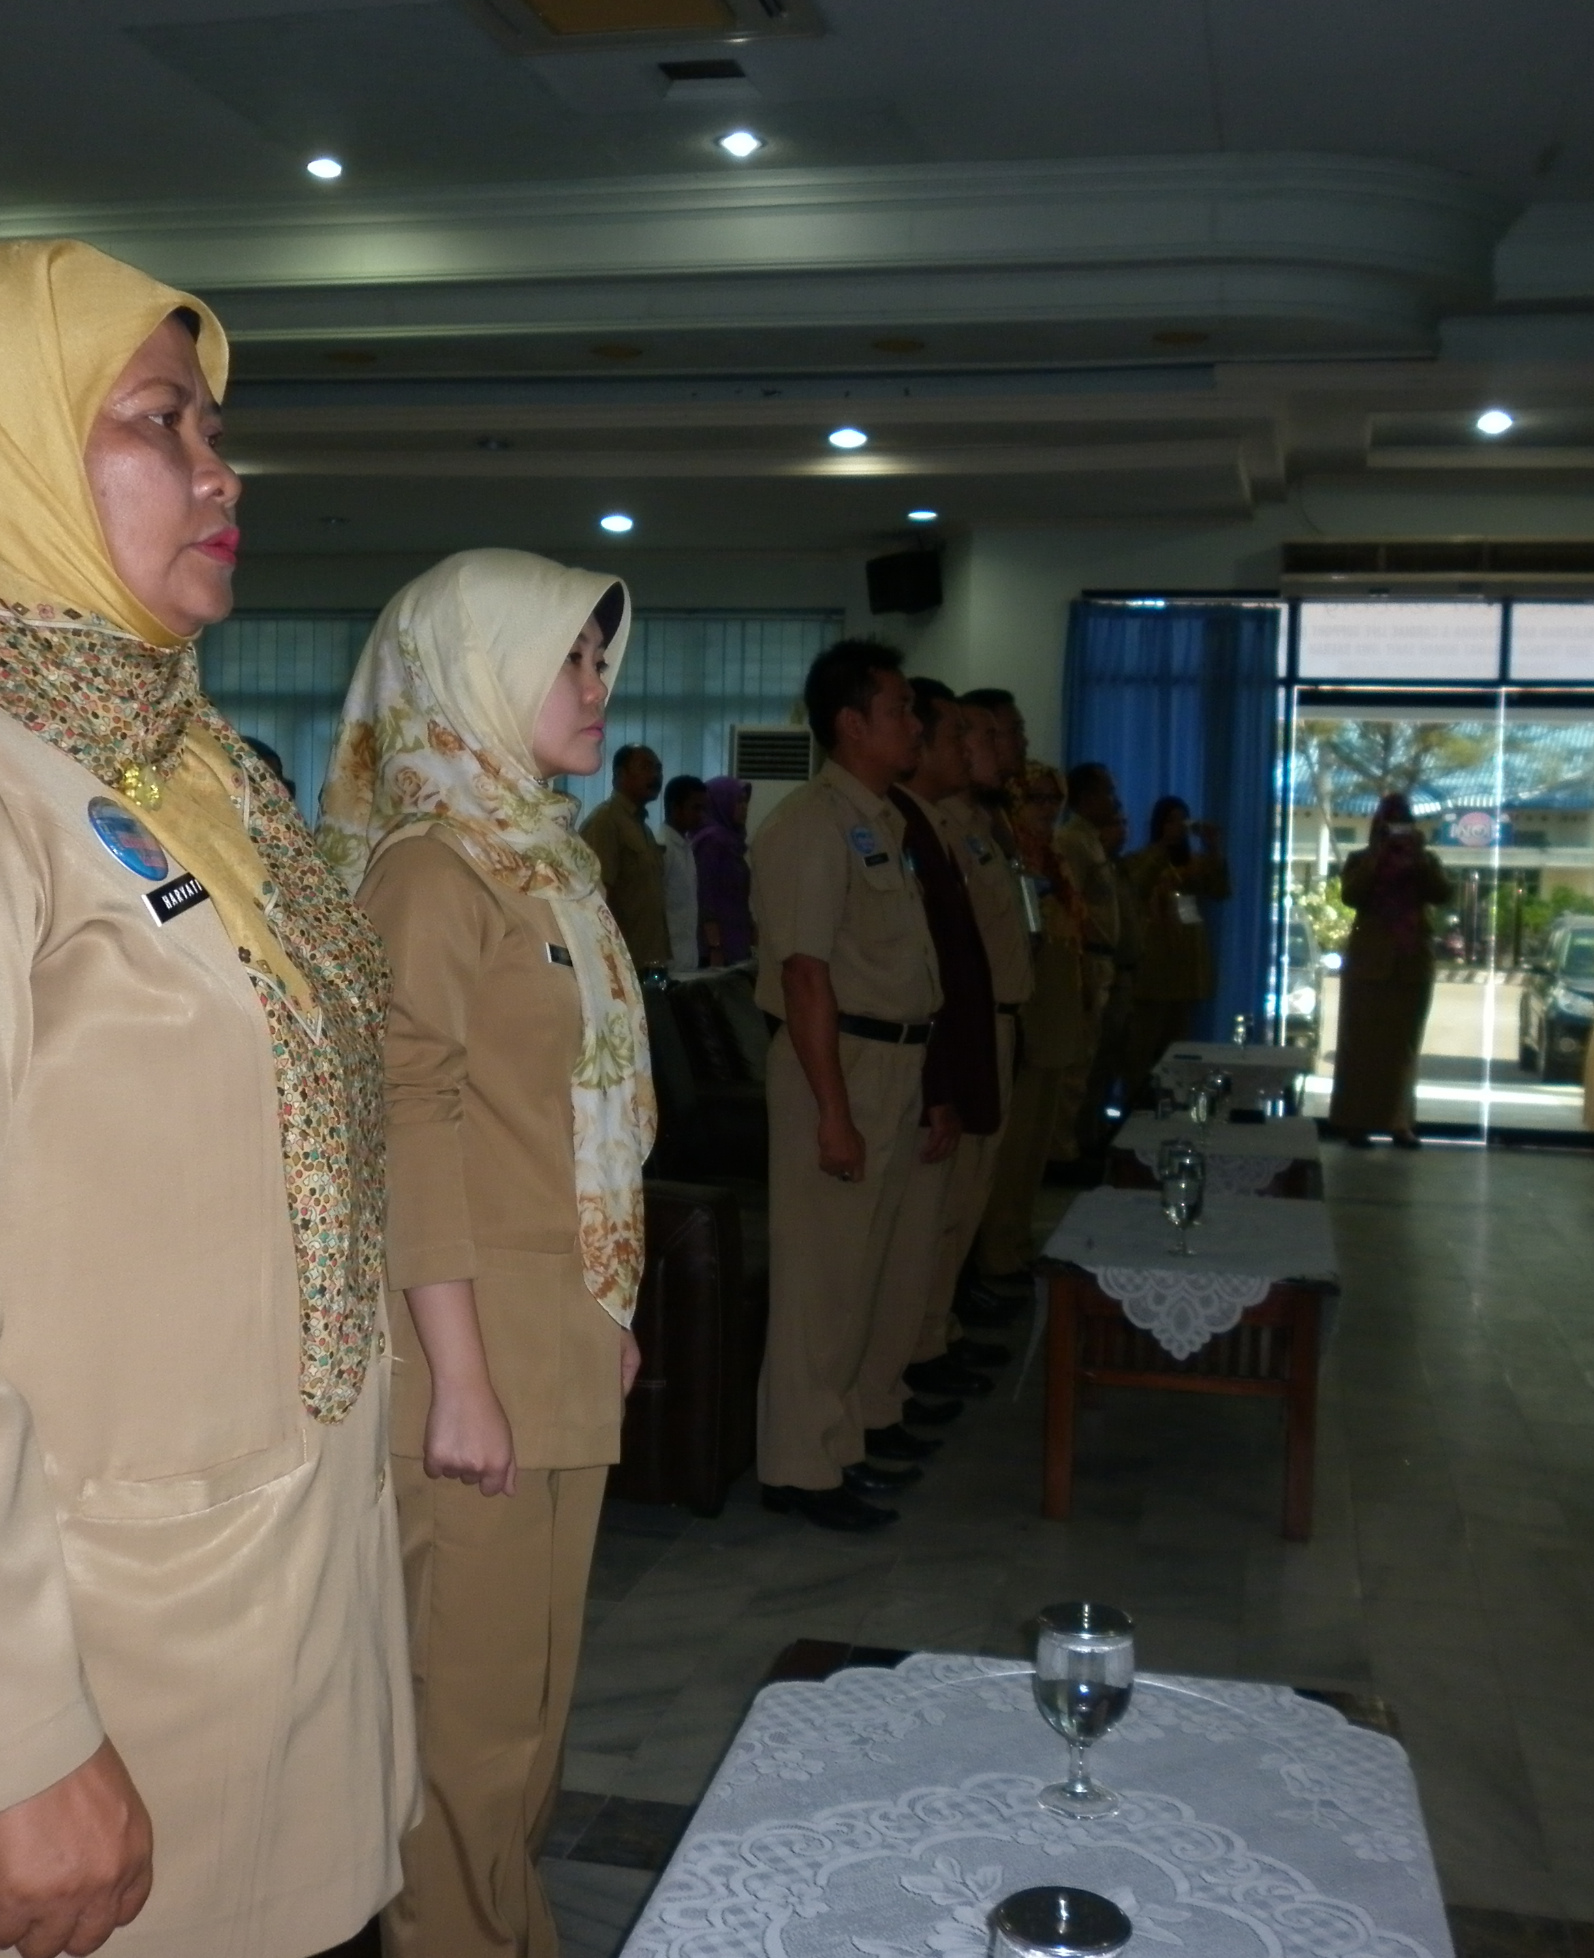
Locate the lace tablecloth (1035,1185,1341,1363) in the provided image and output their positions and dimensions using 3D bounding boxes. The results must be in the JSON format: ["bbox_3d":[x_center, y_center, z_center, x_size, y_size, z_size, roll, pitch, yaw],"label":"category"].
[{"bbox_3d":[0.863,0.626,4.576,0.610,0.190,1.120,2,3,13],"label":"lace tablecloth"}]

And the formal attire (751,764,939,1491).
[{"bbox_3d":[0.094,0.276,4.146,0.350,1.410,0.520,3,4,20],"label":"formal attire"}]

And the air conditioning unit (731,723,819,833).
[{"bbox_3d":[-0.103,-0.294,10.200,0.460,1.890,0.330,2,3,4],"label":"air conditioning unit"}]

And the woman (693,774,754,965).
[{"bbox_3d":[-0.305,-0.058,8.900,0.320,1.580,0.460,2,3,10],"label":"woman"}]

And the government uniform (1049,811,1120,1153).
[{"bbox_3d":[1.188,0.044,8.775,0.320,1.450,0.480,2,3,13],"label":"government uniform"}]

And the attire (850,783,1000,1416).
[{"bbox_3d":[0.284,0.252,4.628,0.340,1.400,0.520,3,4,20],"label":"attire"}]

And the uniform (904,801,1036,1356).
[{"bbox_3d":[0.417,0.241,5.232,0.340,1.420,0.500,2,3,13],"label":"uniform"}]

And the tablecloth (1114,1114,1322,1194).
[{"bbox_3d":[1.280,0.542,6.376,0.600,0.170,1.100,2,3,13],"label":"tablecloth"}]

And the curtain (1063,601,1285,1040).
[{"bbox_3d":[1.739,-0.545,9.864,0.980,2.460,0.160,2,3,11],"label":"curtain"}]

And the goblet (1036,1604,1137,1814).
[{"bbox_3d":[0.234,0.602,1.725,0.081,0.155,0.081,1,3,0],"label":"goblet"}]

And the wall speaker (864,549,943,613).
[{"bbox_3d":[0.551,-2.064,10.947,0.250,0.280,0.310,-15,11,-30],"label":"wall speaker"}]

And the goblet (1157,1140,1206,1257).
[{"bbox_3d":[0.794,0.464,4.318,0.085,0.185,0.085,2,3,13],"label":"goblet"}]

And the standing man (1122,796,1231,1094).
[{"bbox_3d":[1.666,-0.036,9.350,0.450,1.570,0.520,4,4,38],"label":"standing man"}]

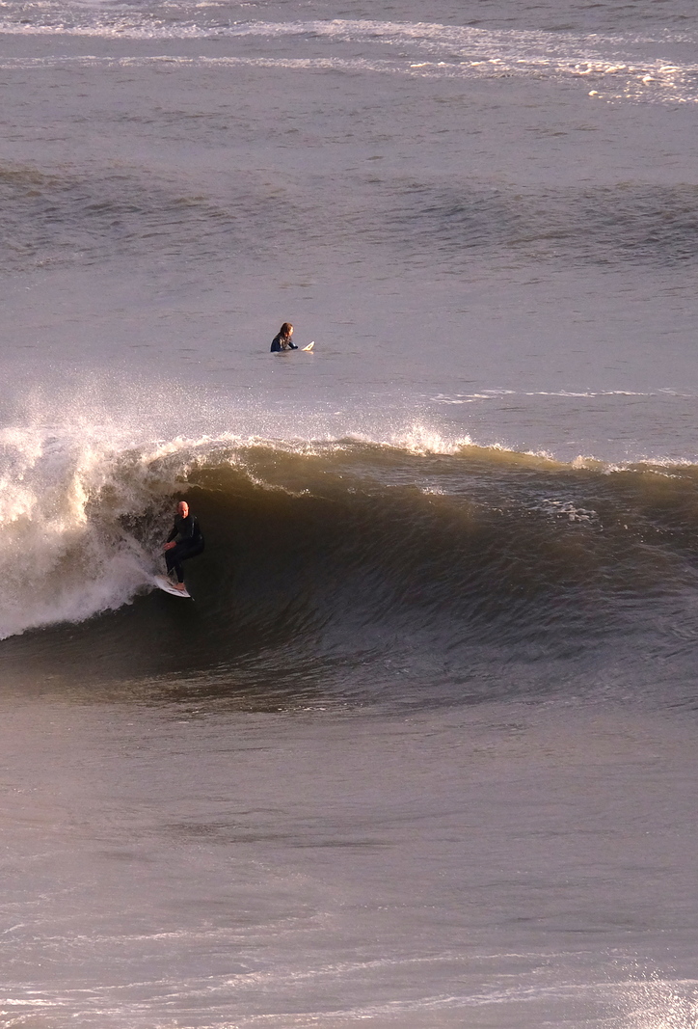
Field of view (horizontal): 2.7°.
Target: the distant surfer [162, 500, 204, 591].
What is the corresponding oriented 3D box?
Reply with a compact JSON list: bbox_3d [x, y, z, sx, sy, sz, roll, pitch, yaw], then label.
[{"bbox_3d":[-2.354,0.436,210.000,0.550,1.230,0.640,5,8,41],"label":"distant surfer"}]

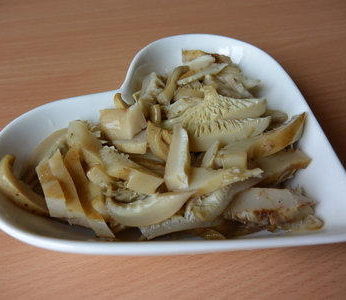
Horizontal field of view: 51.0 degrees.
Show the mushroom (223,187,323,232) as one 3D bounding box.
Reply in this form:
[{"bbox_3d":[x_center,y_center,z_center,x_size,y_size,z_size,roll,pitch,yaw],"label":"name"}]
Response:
[{"bbox_3d":[0.054,0.032,0.198,0.051,0.010,0.020,-1,65,5],"label":"mushroom"}]

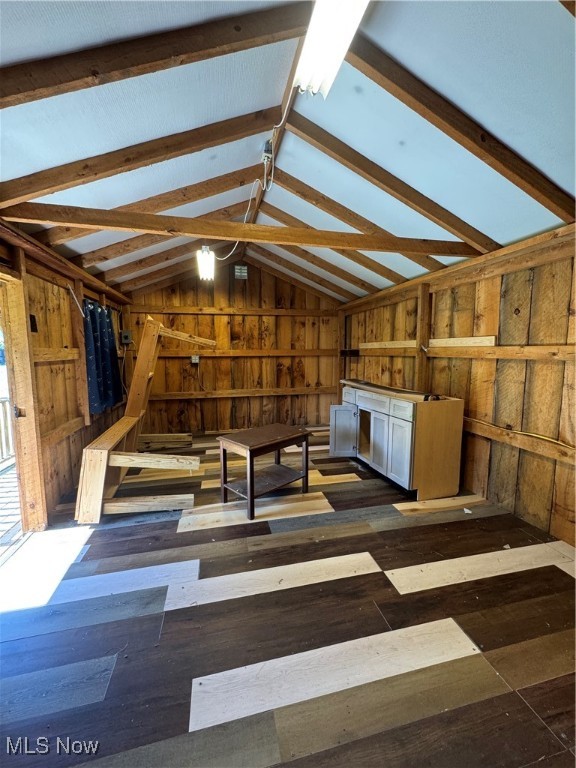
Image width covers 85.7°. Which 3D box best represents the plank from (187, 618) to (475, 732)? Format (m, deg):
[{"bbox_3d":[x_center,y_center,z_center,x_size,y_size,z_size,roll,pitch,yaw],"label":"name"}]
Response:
[{"bbox_3d":[0.231,1.183,1.298,1.217,0.012,0.179,-1,6,-13],"label":"plank"}]

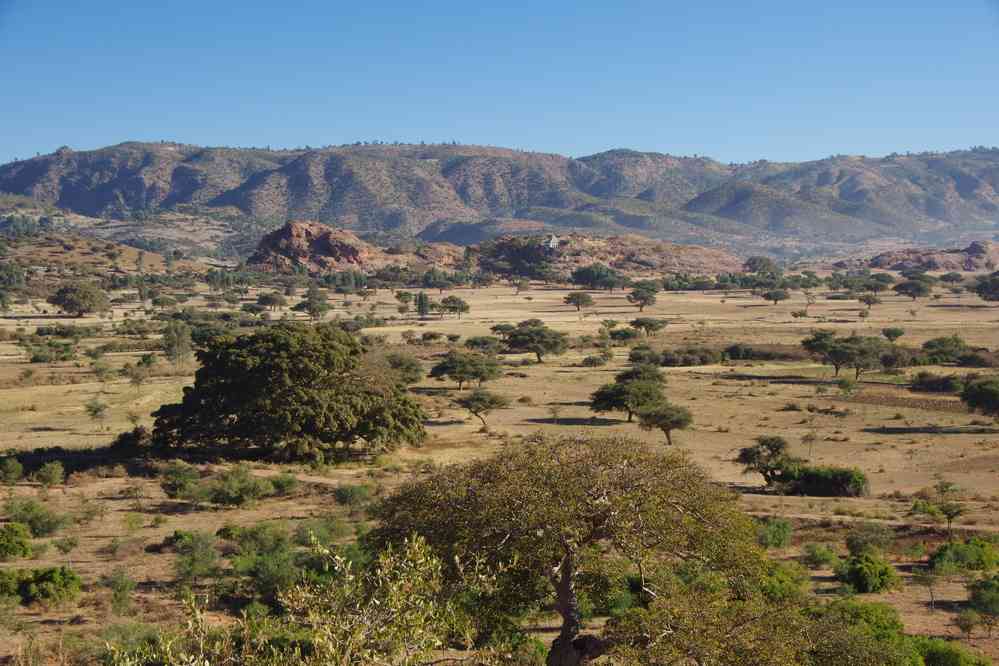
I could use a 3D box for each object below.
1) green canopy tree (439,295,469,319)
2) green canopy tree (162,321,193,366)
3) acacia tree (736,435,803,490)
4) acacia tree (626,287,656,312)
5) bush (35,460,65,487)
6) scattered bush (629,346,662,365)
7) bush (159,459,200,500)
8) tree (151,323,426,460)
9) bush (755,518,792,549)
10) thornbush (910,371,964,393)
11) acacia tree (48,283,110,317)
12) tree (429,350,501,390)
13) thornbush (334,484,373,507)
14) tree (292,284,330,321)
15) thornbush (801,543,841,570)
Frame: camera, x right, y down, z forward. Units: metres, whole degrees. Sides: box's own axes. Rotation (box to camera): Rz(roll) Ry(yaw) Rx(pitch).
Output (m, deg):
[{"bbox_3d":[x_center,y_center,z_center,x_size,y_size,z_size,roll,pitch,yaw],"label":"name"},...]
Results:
[{"bbox_3d":[-13.510,-7.980,545.120,9.210,7.070,8.750,0,3,0],"label":"green canopy tree"},{"bbox_3d":[-59.800,2.040,329.600,5.570,8.740,5.290,0,3,0],"label":"green canopy tree"},{"bbox_3d":[28.042,13.292,185.132,6.670,5.420,6.340,0,3,9],"label":"acacia tree"},{"bbox_3d":[47.740,-11.180,596.840,10.090,8.250,9.580,0,3,0],"label":"acacia tree"},{"bbox_3d":[-44.334,13.686,174.962,2.960,2.510,2.640,0,3,0],"label":"bush"},{"bbox_3d":[27.600,4.280,337.910,6.090,3.430,5.480,0,3,0],"label":"scattered bush"},{"bbox_3d":[-32.168,14.727,178.525,4.220,3.820,4.010,-1,3,-10],"label":"bush"},{"bbox_3d":[-23.250,5.980,196.260,30.340,14.300,27.300,0,3,0],"label":"tree"},{"bbox_3d":[23.234,17.002,150.589,3.220,2.540,3.060,1,3,9],"label":"bush"},{"bbox_3d":[68.620,7.440,278.140,8.150,3.140,5.700,0,3,0],"label":"thornbush"},{"bbox_3d":[-122.521,-9.648,516.830,18.640,9.700,16.770,0,3,0],"label":"acacia tree"},{"bbox_3d":[-5.520,5.840,279.970,11.360,6.160,9.650,0,3,0],"label":"tree"},{"bbox_3d":[-14.244,15.854,173.259,3.710,2.150,3.520,0,3,-5],"label":"thornbush"},{"bbox_3d":[-52.279,-8.378,493.844,10.570,9.820,8.990,0,3,0],"label":"tree"},{"bbox_3d":[22.890,15.830,126.580,2.710,1.640,2.570,0,3,0],"label":"thornbush"}]

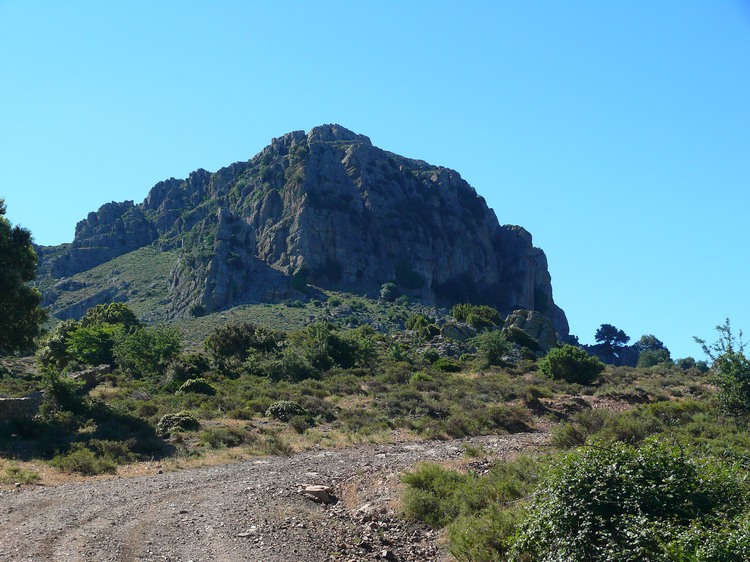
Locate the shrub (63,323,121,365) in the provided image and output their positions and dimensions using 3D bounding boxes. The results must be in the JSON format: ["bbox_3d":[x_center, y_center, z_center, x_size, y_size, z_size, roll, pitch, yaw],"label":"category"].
[{"bbox_3d":[-12.512,2.832,57.000,2.423,1.923,2.229,0,-4,0],"label":"shrub"}]

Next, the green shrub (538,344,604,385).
[{"bbox_3d":[7.381,3.136,48.000,2.405,1.472,2.212,0,-4,0],"label":"green shrub"}]

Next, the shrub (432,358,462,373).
[{"bbox_3d":[3.177,3.703,56.000,1.275,0.601,1.173,0,-4,0],"label":"shrub"}]

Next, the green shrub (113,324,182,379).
[{"bbox_3d":[-9.613,2.979,54.000,2.869,2.236,2.640,0,-4,0],"label":"green shrub"}]

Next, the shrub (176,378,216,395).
[{"bbox_3d":[-5.834,3.484,42.000,1.211,0.548,1.115,0,-4,0],"label":"shrub"}]

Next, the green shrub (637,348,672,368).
[{"bbox_3d":[20.853,5.761,95.000,2.452,1.457,2.256,0,-4,0],"label":"green shrub"}]

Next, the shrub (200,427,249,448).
[{"bbox_3d":[-2.954,3.062,25.000,0.892,0.422,0.821,0,-4,0],"label":"shrub"}]

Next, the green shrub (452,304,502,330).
[{"bbox_3d":[7.620,2.713,95.000,3.606,1.894,3.317,0,-4,0],"label":"green shrub"}]

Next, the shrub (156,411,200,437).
[{"bbox_3d":[-4.141,3.011,27.000,0.881,0.538,0.811,0,-4,0],"label":"shrub"}]

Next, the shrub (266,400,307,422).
[{"bbox_3d":[-2.216,3.268,32.000,0.972,0.540,0.894,0,-4,0],"label":"shrub"}]

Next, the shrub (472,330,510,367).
[{"bbox_3d":[5.604,3.275,62.000,1.882,1.712,1.732,0,-4,0],"label":"shrub"}]

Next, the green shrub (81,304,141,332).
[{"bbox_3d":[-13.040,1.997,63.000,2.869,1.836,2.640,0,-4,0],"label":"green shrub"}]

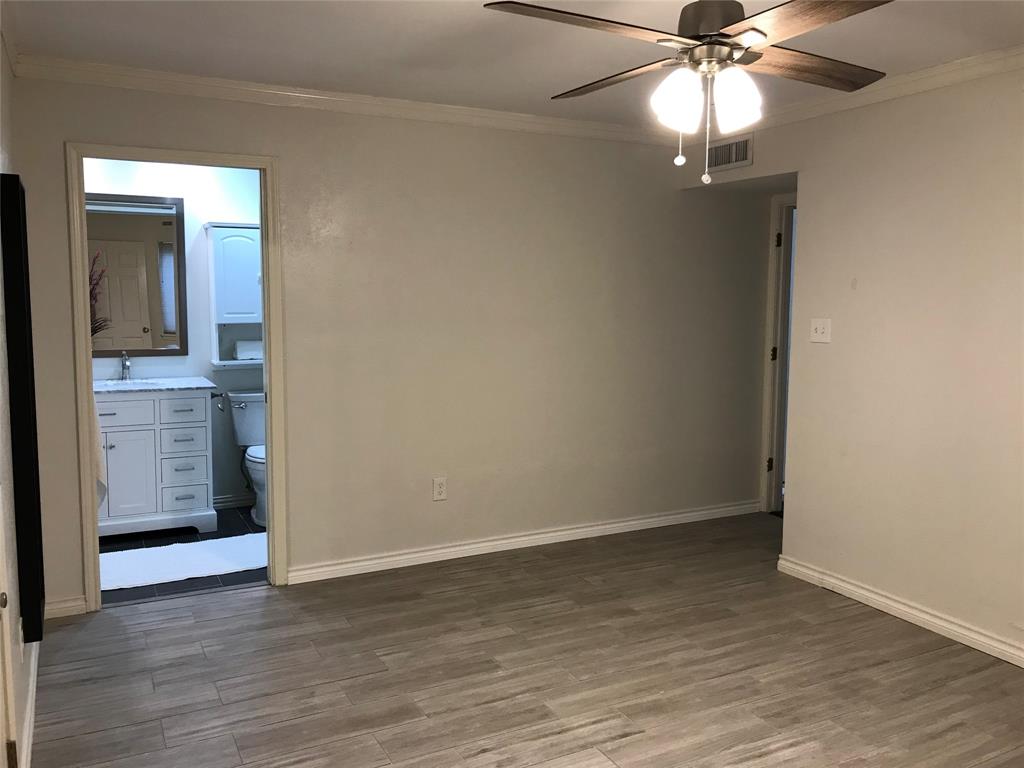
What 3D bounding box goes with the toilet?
[{"bbox_3d":[-1.558,0.470,5.364,0.430,0.800,0.710,-3,7,-28],"label":"toilet"}]

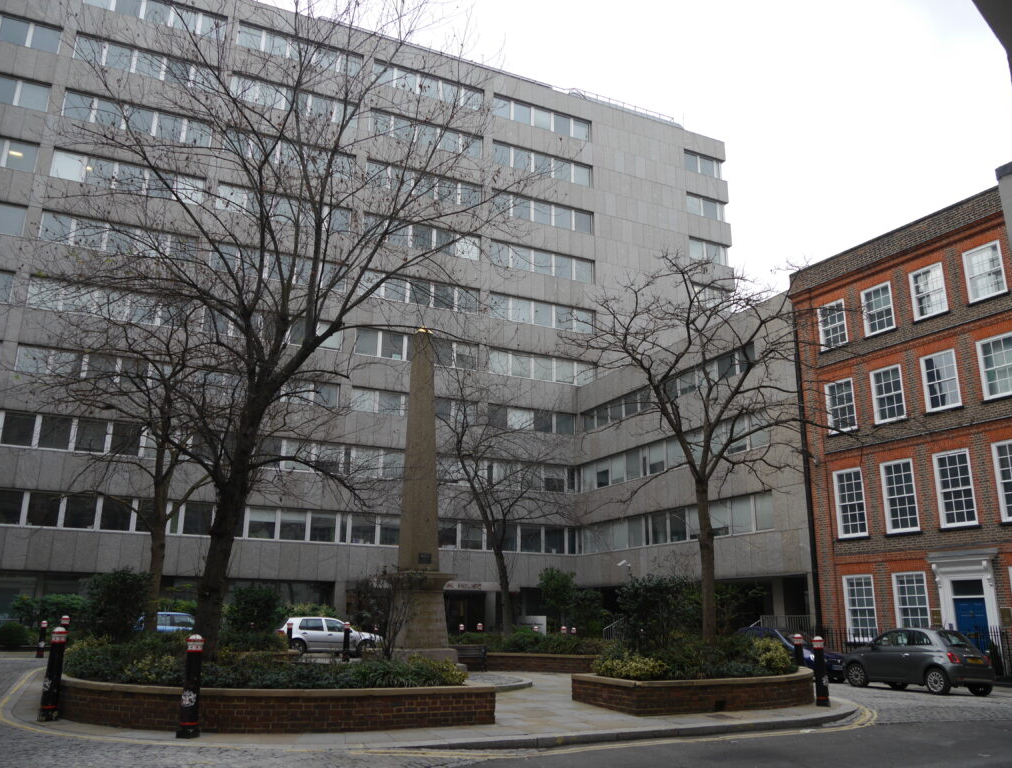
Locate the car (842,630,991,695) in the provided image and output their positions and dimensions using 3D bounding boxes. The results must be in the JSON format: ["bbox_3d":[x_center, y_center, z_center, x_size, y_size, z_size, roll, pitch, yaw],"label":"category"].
[{"bbox_3d":[10.333,6.998,21.057,1.640,1.490,3.550,8,-18,-24],"label":"car"}]

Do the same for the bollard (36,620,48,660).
[{"bbox_3d":[-15.990,8.801,28.568,0.270,1.220,0.270,9,-18,-27],"label":"bollard"}]

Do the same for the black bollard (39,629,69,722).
[{"bbox_3d":[-6.494,4.165,11.920,0.270,1.230,0.270,9,-18,-26],"label":"black bollard"}]

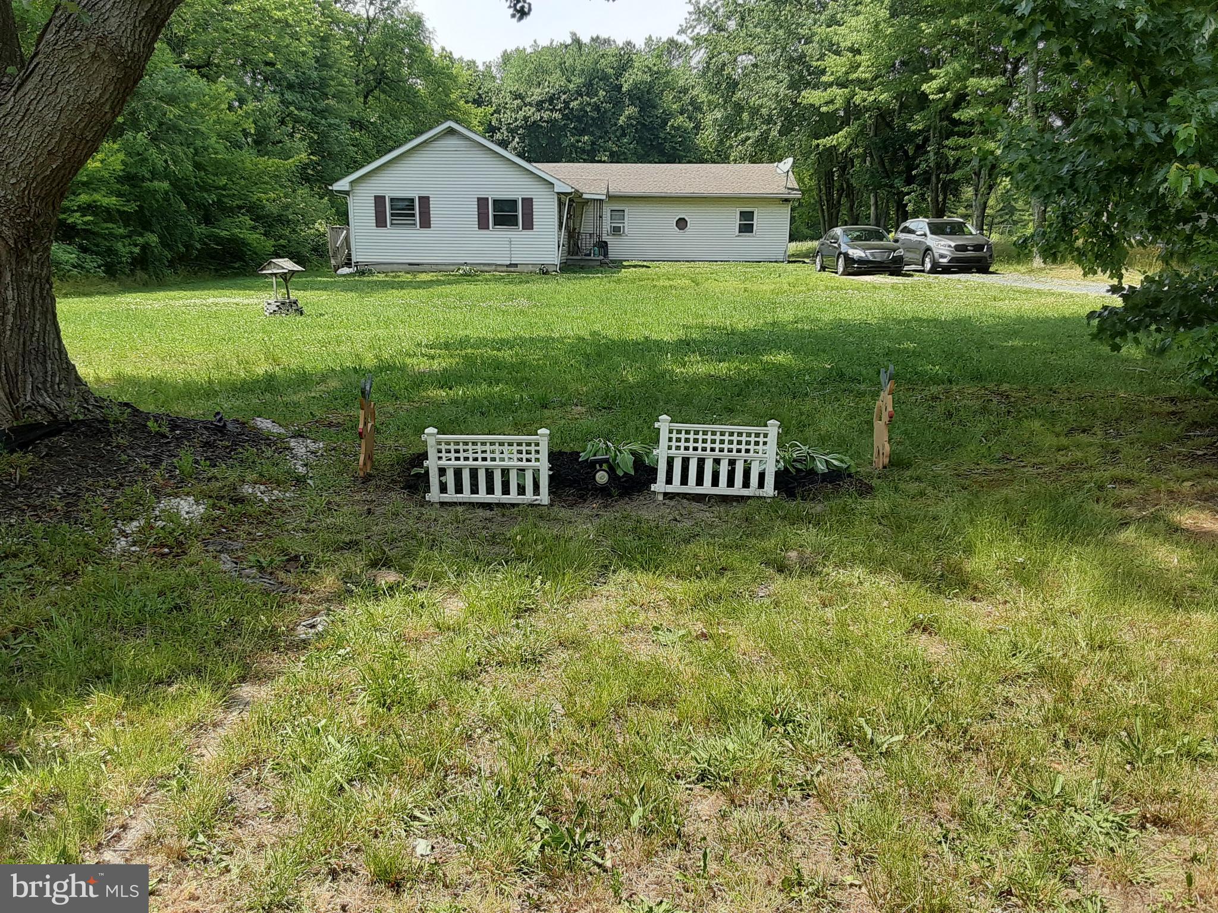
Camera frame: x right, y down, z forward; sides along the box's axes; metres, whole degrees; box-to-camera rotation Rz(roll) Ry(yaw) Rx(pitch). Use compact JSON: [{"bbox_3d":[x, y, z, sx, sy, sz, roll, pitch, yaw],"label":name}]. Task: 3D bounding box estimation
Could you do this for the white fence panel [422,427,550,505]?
[{"bbox_3d":[-0.656,0.054,5.120,0.670,0.415,0.065,0,18,2],"label":"white fence panel"}]

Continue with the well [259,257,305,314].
[{"bbox_3d":[-5.407,-2.813,15.700,0.560,0.900,0.600,2,14,7],"label":"well"}]

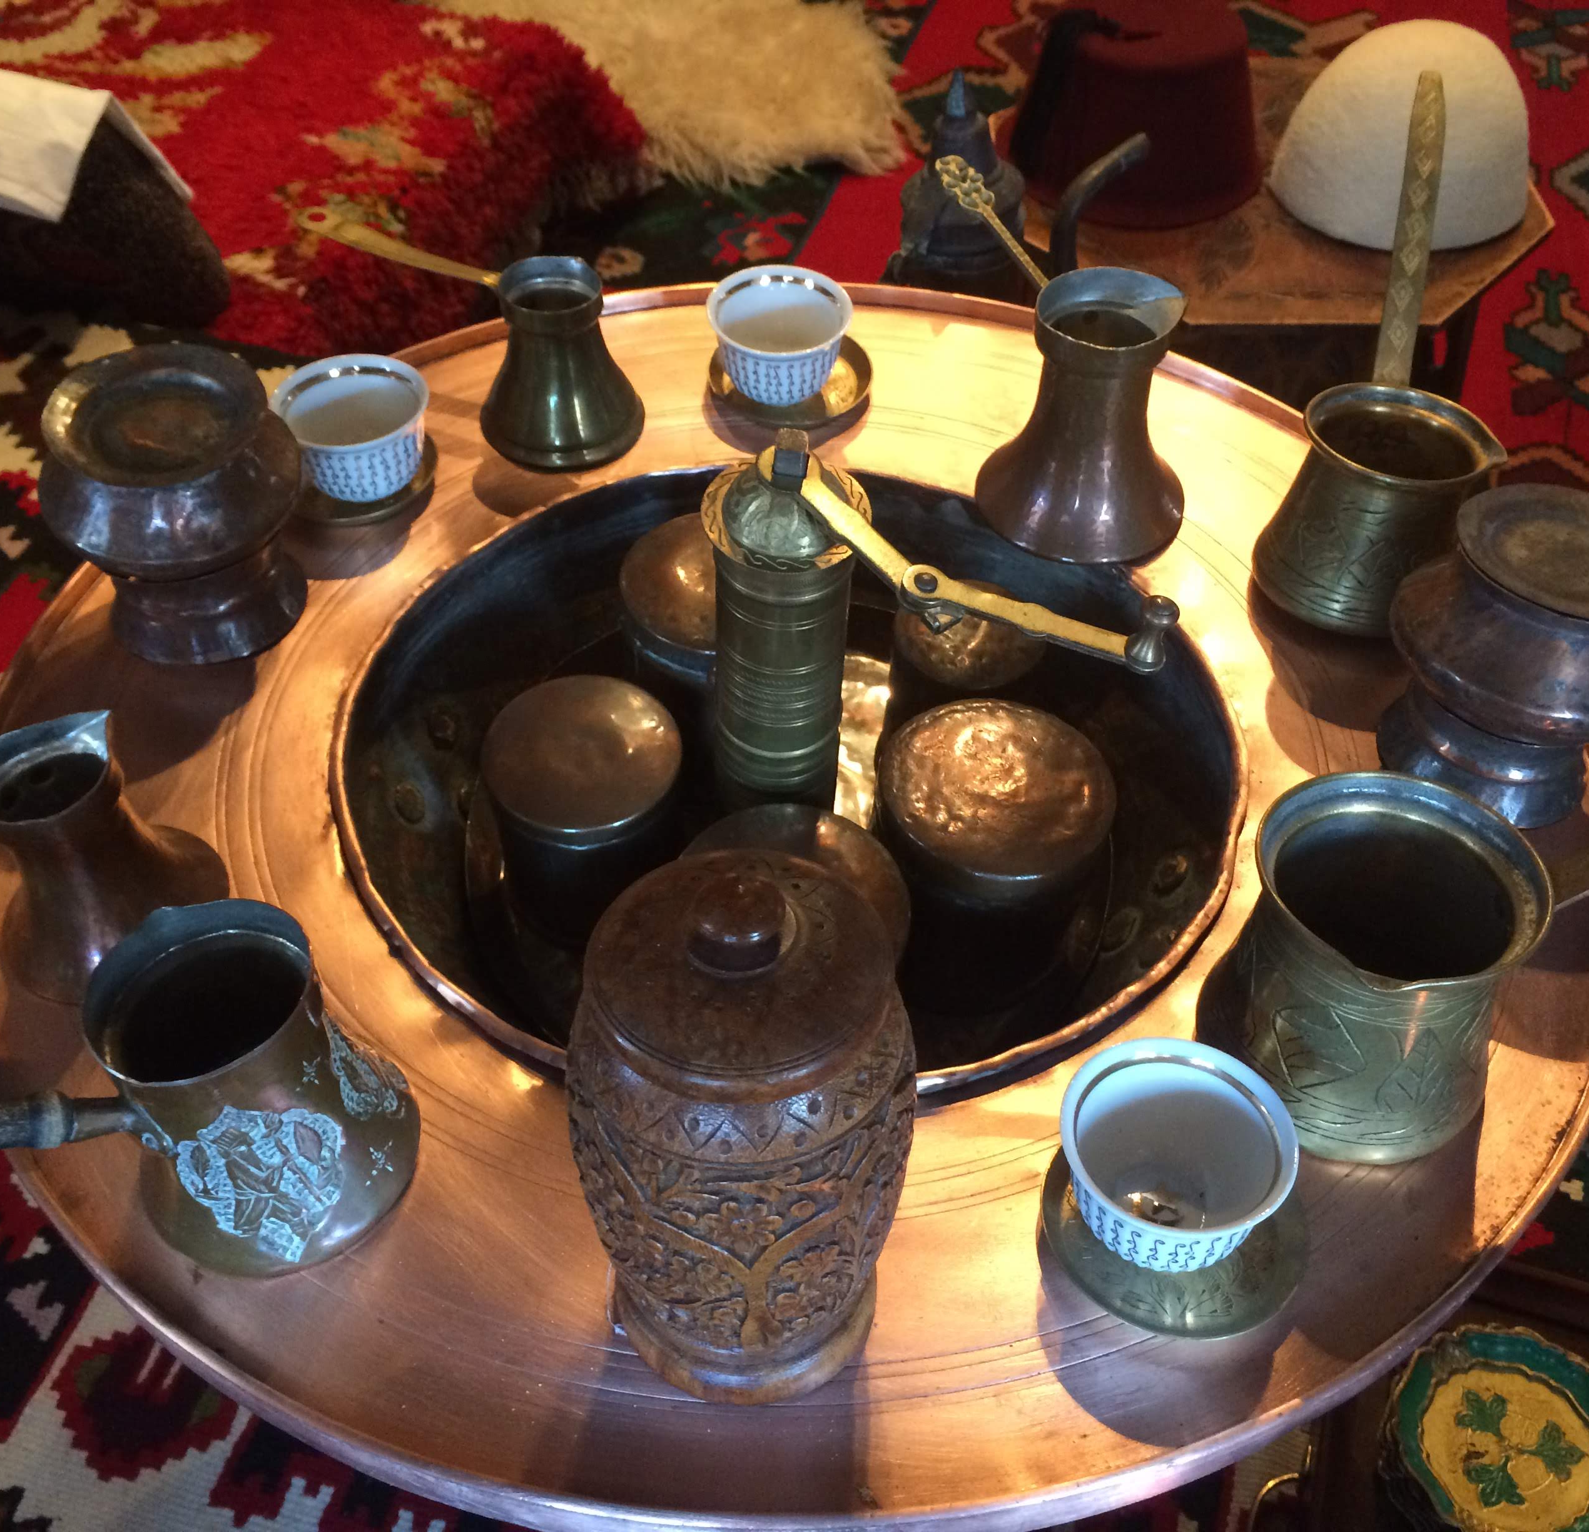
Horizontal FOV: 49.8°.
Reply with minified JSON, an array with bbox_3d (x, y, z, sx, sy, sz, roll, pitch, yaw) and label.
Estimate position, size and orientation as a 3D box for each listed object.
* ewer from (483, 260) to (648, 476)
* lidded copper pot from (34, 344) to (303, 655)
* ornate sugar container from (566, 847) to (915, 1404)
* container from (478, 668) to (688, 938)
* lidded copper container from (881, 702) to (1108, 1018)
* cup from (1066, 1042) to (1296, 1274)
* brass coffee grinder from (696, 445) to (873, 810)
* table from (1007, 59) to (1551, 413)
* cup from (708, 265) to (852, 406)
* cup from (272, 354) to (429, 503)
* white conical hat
[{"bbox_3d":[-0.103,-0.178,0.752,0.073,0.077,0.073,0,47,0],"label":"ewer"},{"bbox_3d":[-0.240,-0.101,0.668,0.103,0.092,0.103,0,47,0],"label":"lidded copper pot"},{"bbox_3d":[-0.014,0.088,0.437,0.090,0.171,0.090,0,47,0],"label":"ornate sugar container"},{"bbox_3d":[-0.078,0.019,0.649,0.075,0.077,0.075,0,47,0],"label":"container"},{"bbox_3d":[0.070,0.035,0.629,0.084,0.085,0.084,0,47,0],"label":"lidded copper container"},{"bbox_3d":[0.107,0.117,0.492,0.065,0.044,0.065,0,47,0],"label":"cup"},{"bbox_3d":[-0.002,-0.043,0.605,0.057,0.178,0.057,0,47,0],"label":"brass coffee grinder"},{"bbox_3d":[0.351,-0.350,1.397,0.405,0.280,0.405,0,47,0],"label":"table"},{"bbox_3d":[-0.006,-0.190,0.780,0.065,0.044,0.065,0,47,0],"label":"cup"},{"bbox_3d":[-0.186,-0.138,0.731,0.065,0.044,0.065,0,47,0],"label":"cup"},{"bbox_3d":[0.448,-0.473,1.240,0.180,0.119,0.180,0,47,0],"label":"white conical hat"}]

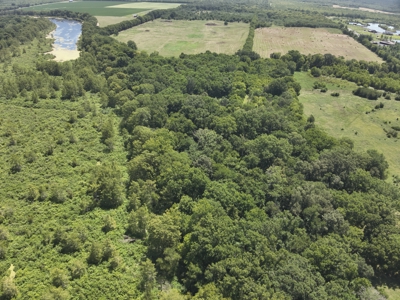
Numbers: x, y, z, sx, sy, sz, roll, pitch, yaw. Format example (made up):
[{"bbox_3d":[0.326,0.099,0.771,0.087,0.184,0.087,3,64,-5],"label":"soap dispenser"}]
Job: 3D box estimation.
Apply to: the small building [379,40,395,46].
[{"bbox_3d":[303.222,-171.562,447.967,14.000,5.500,18.000,-13,34,-20],"label":"small building"}]

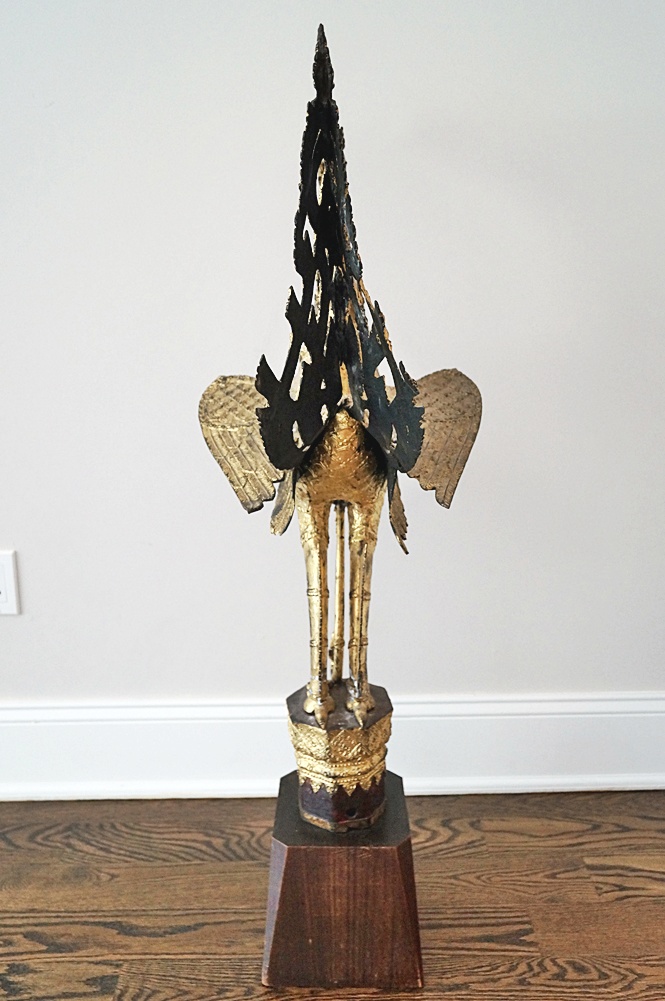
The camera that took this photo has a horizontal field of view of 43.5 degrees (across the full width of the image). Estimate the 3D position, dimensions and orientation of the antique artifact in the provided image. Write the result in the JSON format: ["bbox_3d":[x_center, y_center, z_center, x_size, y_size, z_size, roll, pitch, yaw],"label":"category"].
[{"bbox_3d":[0.014,0.040,1.106,0.360,1.163,0.370,-3,13,-8],"label":"antique artifact"}]

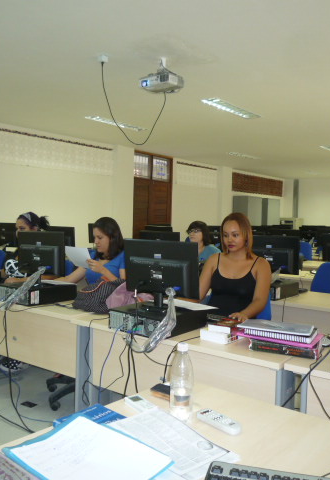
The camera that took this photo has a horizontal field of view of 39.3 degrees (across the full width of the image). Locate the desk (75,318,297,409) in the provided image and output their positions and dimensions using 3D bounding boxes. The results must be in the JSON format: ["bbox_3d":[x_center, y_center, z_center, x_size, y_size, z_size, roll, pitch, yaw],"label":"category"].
[{"bbox_3d":[0.176,0.888,2.776,1.400,0.735,0.710,4,4,36],"label":"desk"}]

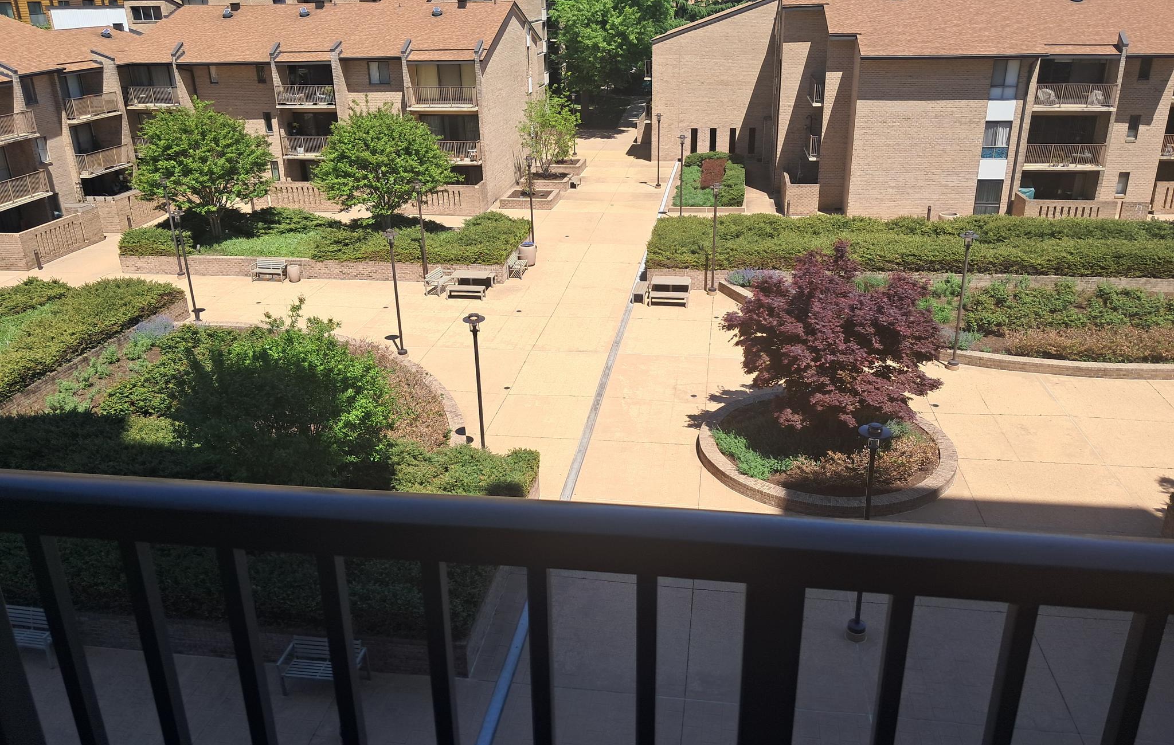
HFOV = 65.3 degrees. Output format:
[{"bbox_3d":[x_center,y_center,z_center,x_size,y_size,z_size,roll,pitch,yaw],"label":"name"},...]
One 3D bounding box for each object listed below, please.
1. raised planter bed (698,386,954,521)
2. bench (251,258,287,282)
[{"bbox_3d":[5.712,1.780,22.081,6.094,0.260,6.094,2,23,8],"label":"raised planter bed"},{"bbox_3d":[-12.736,-4.071,36.646,1.352,0.811,0.582,2,23,8],"label":"bench"}]

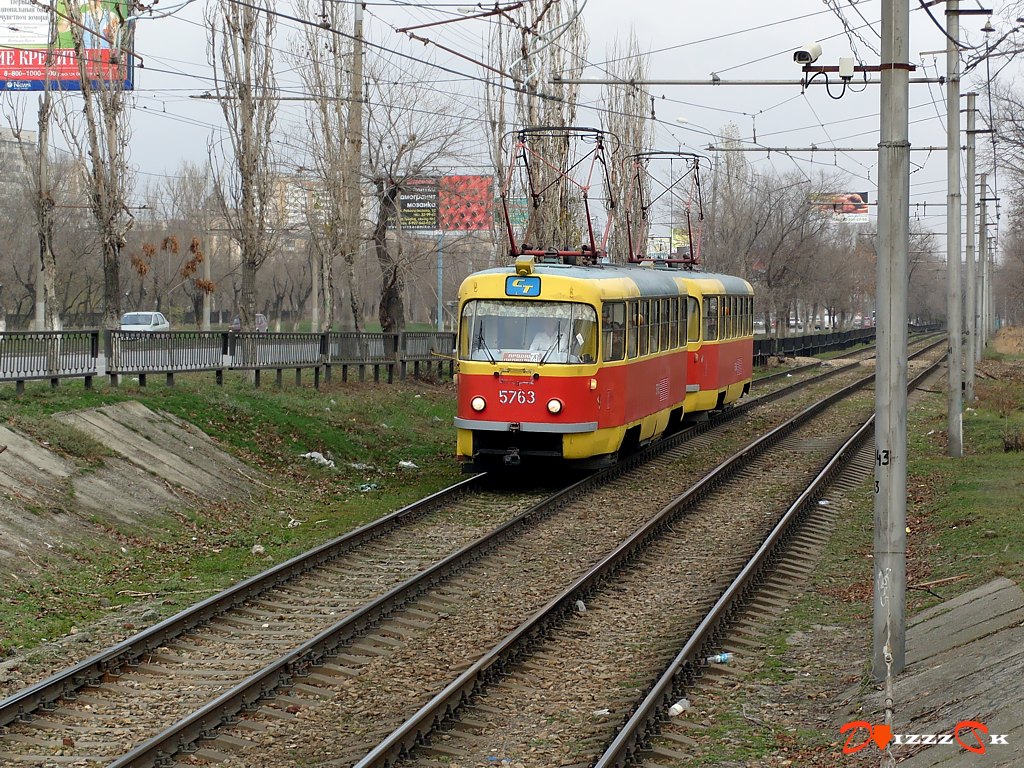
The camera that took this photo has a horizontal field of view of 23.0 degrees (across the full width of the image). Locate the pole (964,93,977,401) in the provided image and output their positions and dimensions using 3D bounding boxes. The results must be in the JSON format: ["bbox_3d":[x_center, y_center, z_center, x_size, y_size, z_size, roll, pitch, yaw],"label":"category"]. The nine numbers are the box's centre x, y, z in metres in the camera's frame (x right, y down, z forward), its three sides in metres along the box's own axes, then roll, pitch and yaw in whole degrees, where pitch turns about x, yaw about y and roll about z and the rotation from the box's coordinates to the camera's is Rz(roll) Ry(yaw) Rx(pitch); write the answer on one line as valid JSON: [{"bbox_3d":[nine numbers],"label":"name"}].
[{"bbox_3d":[12.043,-3.583,66.000,0.250,8.150,0.250,1,1,11],"label":"pole"}]

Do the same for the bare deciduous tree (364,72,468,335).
[{"bbox_3d":[-2.443,-4.201,65.000,2.800,8.100,2.700,1,1,11],"label":"bare deciduous tree"}]

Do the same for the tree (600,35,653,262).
[{"bbox_3d":[4.463,-7.249,98.000,2.100,12.800,2.100,1,1,11],"label":"tree"}]

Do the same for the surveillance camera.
[{"bbox_3d":[2.374,-2.655,20.200,0.140,0.118,0.350,1,14,22],"label":"surveillance camera"}]

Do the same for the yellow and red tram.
[{"bbox_3d":[2.797,-0.659,52.137,2.470,3.120,28.000,1,2,11],"label":"yellow and red tram"}]

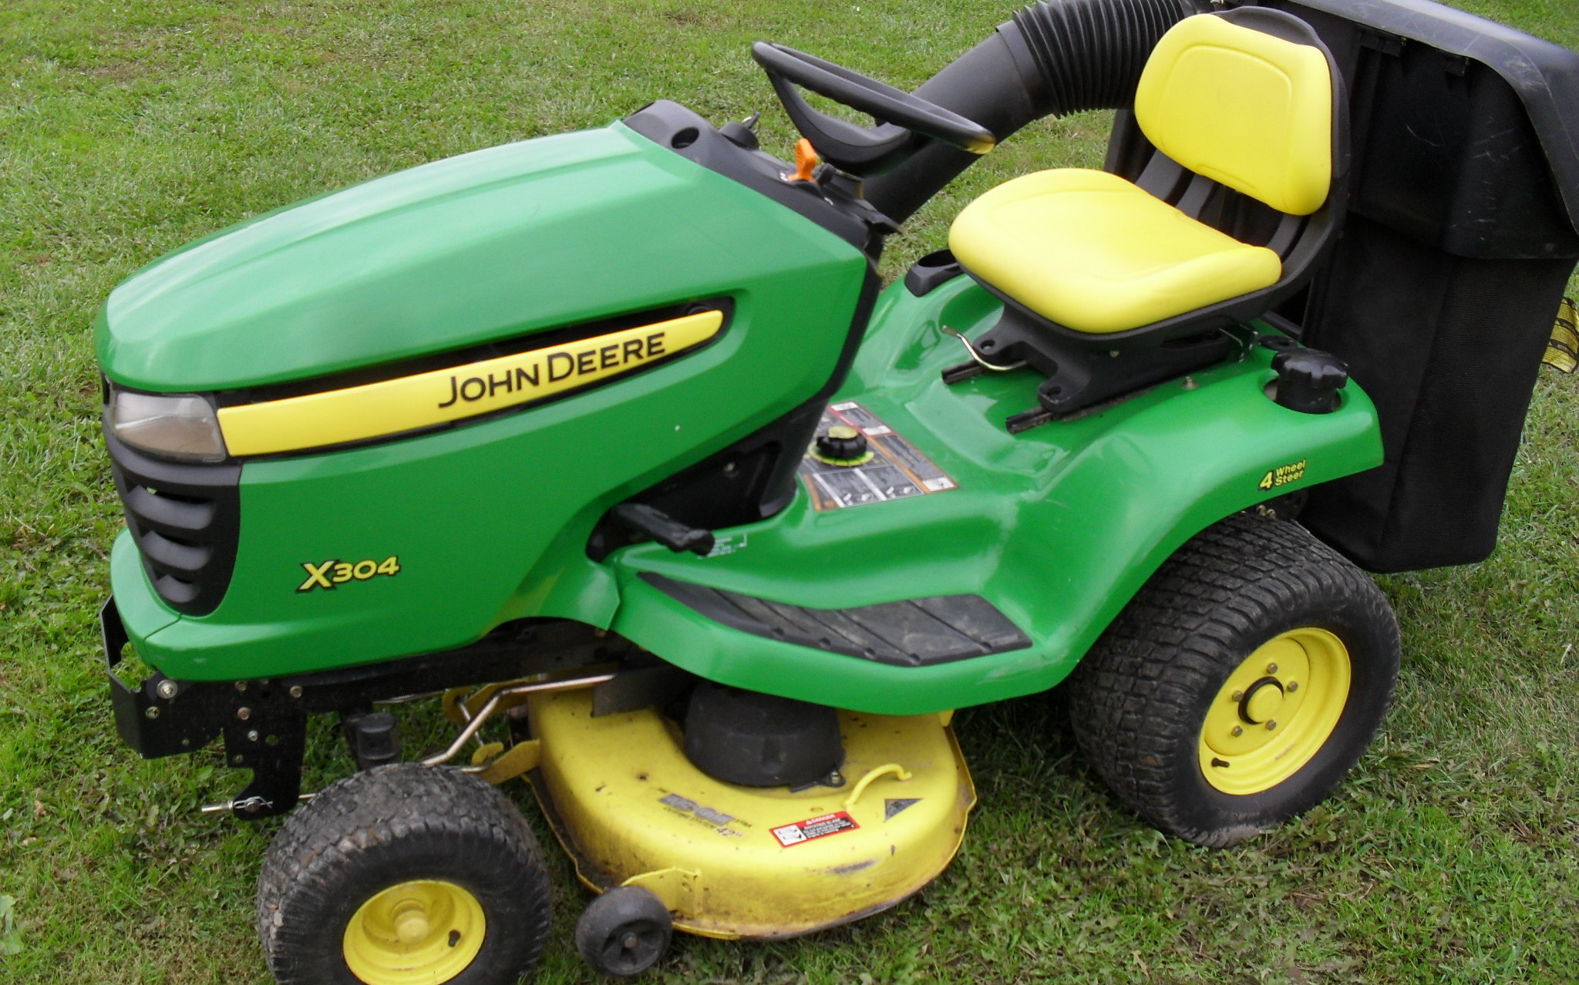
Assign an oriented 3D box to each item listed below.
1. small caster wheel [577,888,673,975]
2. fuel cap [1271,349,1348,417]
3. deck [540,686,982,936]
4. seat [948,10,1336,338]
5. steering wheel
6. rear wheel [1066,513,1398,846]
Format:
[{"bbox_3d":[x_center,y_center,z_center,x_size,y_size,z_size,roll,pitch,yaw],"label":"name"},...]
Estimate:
[{"bbox_3d":[-0.224,0.600,2.185,0.126,0.126,0.056,-10,29,-19],"label":"small caster wheel"},{"bbox_3d":[0.755,-0.160,2.319,0.110,0.060,0.110,1,28,0],"label":"fuel cap"},{"bbox_3d":[-0.159,0.286,2.601,0.640,0.210,1.100,-11,30,-21],"label":"deck"},{"bbox_3d":[0.524,-0.513,2.446,0.530,0.430,0.460,-11,30,-21],"label":"seat"},{"bbox_3d":[0.106,-0.517,2.235,0.364,0.105,0.364,20,17,-6],"label":"steering wheel"},{"bbox_3d":[0.680,0.283,2.442,0.495,0.495,0.230,-12,30,-24],"label":"rear wheel"}]

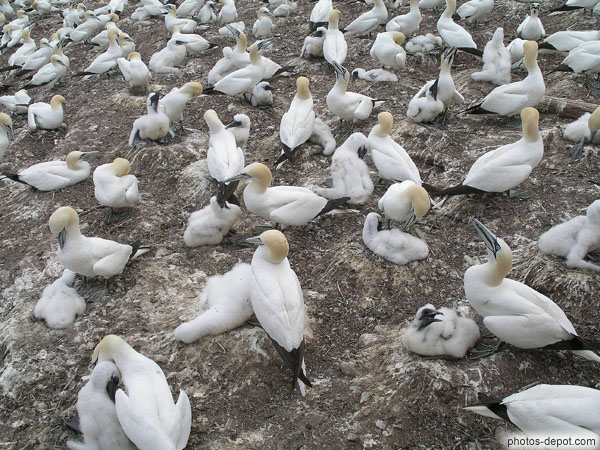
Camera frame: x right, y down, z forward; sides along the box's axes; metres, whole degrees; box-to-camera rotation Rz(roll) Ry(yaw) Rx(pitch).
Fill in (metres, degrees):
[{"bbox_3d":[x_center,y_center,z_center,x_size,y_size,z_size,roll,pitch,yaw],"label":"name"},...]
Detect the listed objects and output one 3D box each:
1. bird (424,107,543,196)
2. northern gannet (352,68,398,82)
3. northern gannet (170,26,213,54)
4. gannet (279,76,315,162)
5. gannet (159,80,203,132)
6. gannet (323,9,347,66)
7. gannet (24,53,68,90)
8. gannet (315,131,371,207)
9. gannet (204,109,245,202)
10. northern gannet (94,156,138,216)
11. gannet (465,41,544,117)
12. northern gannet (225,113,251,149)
[{"bbox_3d":[0.999,-0.385,3.420,0.690,0.460,0.230,-13,27,-23],"label":"bird"},{"bbox_3d":[0.603,-1.192,5.126,0.360,0.110,0.150,-5,30,-2],"label":"northern gannet"},{"bbox_3d":[-0.914,-1.645,5.731,0.520,0.310,0.210,13,32,21],"label":"northern gannet"},{"bbox_3d":[-0.046,-0.680,4.180,0.220,0.460,0.620,6,26,16],"label":"gannet"},{"bbox_3d":[-0.804,-0.795,4.228,0.520,0.360,0.220,23,37,34],"label":"gannet"},{"bbox_3d":[0.303,-1.625,5.568,0.210,0.440,0.500,-1,30,-2],"label":"gannet"},{"bbox_3d":[-2.535,-1.515,6.350,0.480,0.350,0.190,-6,25,-9],"label":"gannet"},{"bbox_3d":[0.241,-0.307,3.560,0.280,0.360,0.280,0,25,5],"label":"gannet"},{"bbox_3d":[-0.422,-0.382,3.461,0.220,0.420,0.520,-7,31,-11],"label":"gannet"},{"bbox_3d":[-1.090,-0.250,3.830,0.220,0.370,0.420,9,27,22],"label":"northern gannet"},{"bbox_3d":[1.408,-0.984,4.420,0.640,0.500,0.220,-11,26,-18],"label":"gannet"},{"bbox_3d":[-0.439,-0.582,4.131,0.220,0.340,0.320,-20,34,-26],"label":"northern gannet"}]

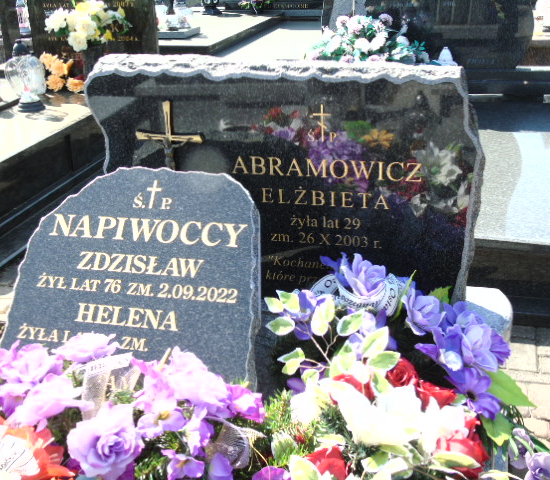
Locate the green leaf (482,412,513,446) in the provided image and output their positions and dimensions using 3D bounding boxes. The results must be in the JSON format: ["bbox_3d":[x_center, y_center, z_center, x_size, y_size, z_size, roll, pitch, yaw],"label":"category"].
[{"bbox_3d":[0.421,0.359,1.400,0.055,0.055,0.030,-13,28,-18],"label":"green leaf"}]

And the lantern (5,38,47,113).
[{"bbox_3d":[-1.287,-0.850,3.820,0.195,0.345,0.135,-3,24,0],"label":"lantern"}]

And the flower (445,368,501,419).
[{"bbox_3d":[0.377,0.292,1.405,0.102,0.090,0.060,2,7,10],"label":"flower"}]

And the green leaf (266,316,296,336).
[{"bbox_3d":[0.012,0.164,1.400,0.050,0.032,0.020,0,26,6],"label":"green leaf"}]

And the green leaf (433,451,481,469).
[{"bbox_3d":[0.298,0.363,1.220,0.079,0.024,0.032,11,56,1],"label":"green leaf"}]

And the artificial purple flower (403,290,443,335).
[{"bbox_3d":[0.321,0.159,1.600,0.082,0.094,0.065,-8,-19,-12],"label":"artificial purple flower"}]

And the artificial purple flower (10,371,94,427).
[{"bbox_3d":[-0.380,0.271,1.250,0.132,0.085,0.085,-7,61,-11],"label":"artificial purple flower"}]

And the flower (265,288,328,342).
[{"bbox_3d":[0.045,0.148,1.470,0.115,0.080,0.075,1,27,9],"label":"flower"}]

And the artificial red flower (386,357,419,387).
[{"bbox_3d":[0.235,0.243,1.365,0.064,0.050,0.058,4,25,16],"label":"artificial red flower"}]

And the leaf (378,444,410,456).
[{"bbox_3d":[0.194,0.342,1.200,0.050,0.017,0.026,4,25,16],"label":"leaf"}]

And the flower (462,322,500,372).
[{"bbox_3d":[0.428,0.224,1.540,0.077,0.097,0.065,-9,-15,-15],"label":"flower"}]

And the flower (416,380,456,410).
[{"bbox_3d":[0.310,0.302,1.420,0.075,0.050,0.060,-4,26,-1],"label":"flower"}]

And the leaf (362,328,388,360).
[{"bbox_3d":[0.188,0.191,1.380,0.050,0.055,0.022,-4,26,-1],"label":"leaf"}]

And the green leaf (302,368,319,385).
[{"bbox_3d":[0.068,0.262,1.420,0.036,0.017,0.032,19,63,4],"label":"green leaf"}]

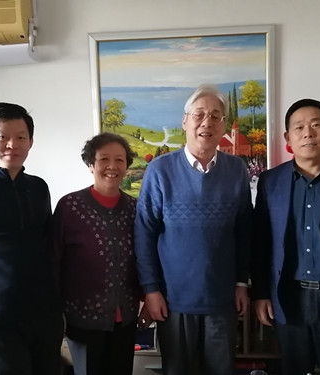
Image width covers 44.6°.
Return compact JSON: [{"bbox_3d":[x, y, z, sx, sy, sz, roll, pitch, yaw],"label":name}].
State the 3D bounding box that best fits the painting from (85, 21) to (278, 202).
[{"bbox_3d":[0.143,-0.361,2.302,1.069,1.101,0.040,-2,5,2],"label":"painting"}]

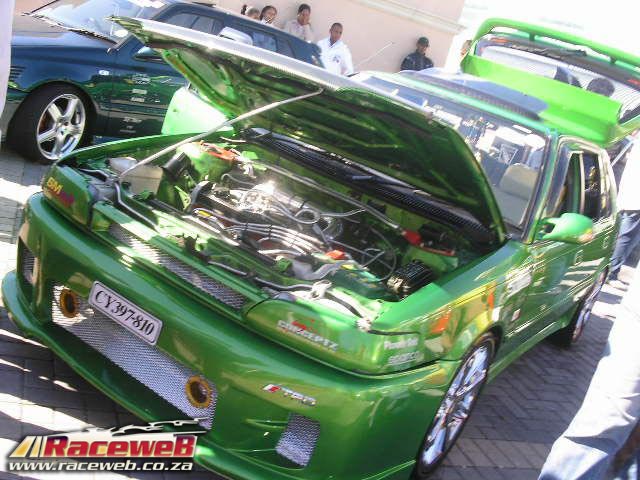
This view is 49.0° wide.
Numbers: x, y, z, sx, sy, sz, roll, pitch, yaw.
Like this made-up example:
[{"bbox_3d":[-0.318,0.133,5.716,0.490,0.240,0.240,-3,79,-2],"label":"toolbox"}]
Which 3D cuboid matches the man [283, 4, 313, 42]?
[{"bbox_3d":[-0.421,-1.895,8.320,0.500,1.760,0.340,16,14,0],"label":"man"}]

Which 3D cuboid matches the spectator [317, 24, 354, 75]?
[{"bbox_3d":[-0.038,-1.697,8.318,0.520,1.740,0.320,16,14,0],"label":"spectator"}]

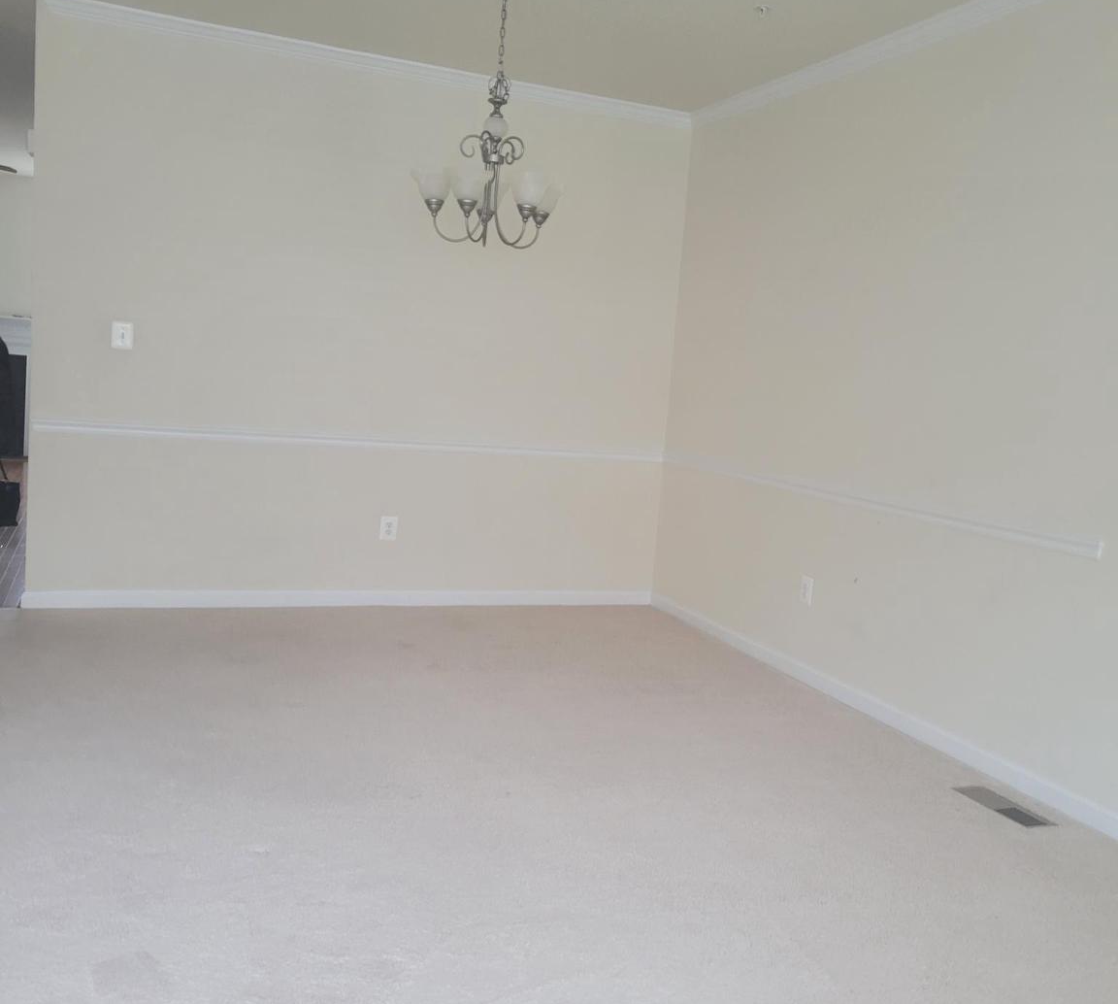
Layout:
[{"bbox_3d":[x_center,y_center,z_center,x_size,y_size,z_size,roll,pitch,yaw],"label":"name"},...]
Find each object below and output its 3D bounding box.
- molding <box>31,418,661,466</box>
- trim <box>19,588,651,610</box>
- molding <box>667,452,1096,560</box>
[{"bbox_3d":[-0.887,-0.297,5.591,3.169,0.060,0.022,2,7,-22],"label":"molding"},{"bbox_3d":[-0.968,0.496,5.678,3.204,0.085,0.015,2,7,-22],"label":"trim"},{"bbox_3d":[1.114,-0.047,4.815,0.022,0.062,2.982,2,7,-22],"label":"molding"}]

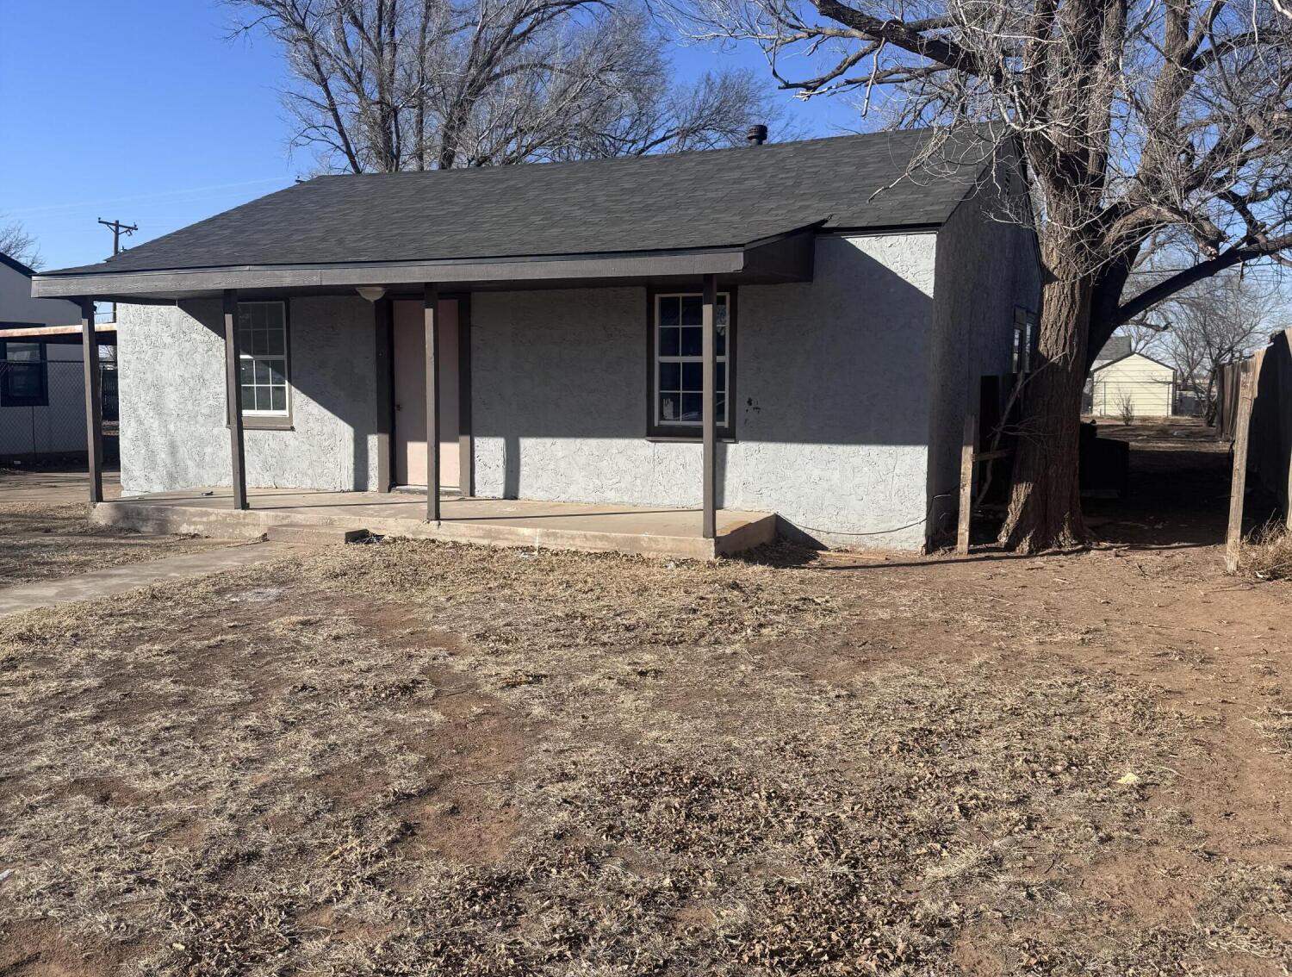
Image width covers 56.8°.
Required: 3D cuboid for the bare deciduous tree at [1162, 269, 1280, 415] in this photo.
[{"bbox_3d":[18.742,-4.752,39.000,4.200,5.200,4.000,3,7,24],"label":"bare deciduous tree"}]

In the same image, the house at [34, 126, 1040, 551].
[{"bbox_3d":[-0.657,-2.145,15.109,9.860,4.302,10.150,3,7,24],"label":"house"}]

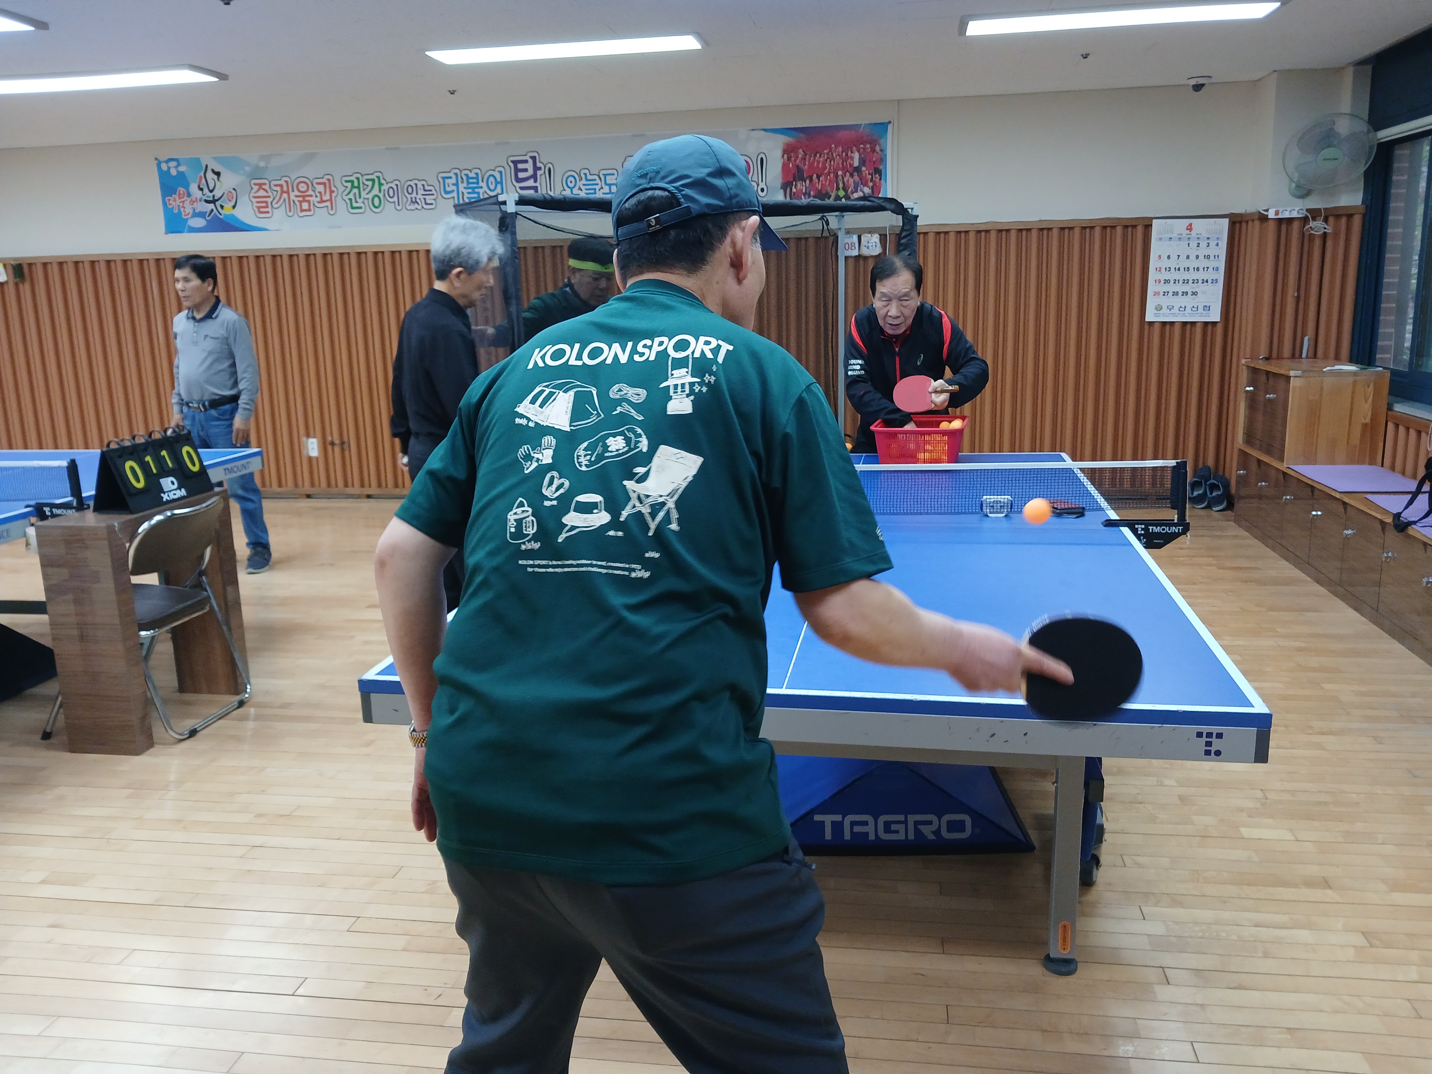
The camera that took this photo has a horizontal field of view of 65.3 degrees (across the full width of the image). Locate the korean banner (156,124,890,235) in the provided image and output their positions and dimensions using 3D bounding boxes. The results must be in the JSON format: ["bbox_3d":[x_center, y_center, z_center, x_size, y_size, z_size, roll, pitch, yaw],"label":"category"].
[{"bbox_3d":[-1.407,-2.376,7.470,5.060,0.515,0.020,0,13,9],"label":"korean banner"}]

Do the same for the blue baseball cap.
[{"bbox_3d":[-0.019,-0.429,1.393,0.180,0.148,0.270,-4,6,27],"label":"blue baseball cap"}]

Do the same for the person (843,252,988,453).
[{"bbox_3d":[0.787,-0.364,4.545,0.570,1.540,0.620,0,13,8],"label":"person"}]

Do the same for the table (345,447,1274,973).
[{"bbox_3d":[0.367,0.290,3.251,1.650,0.850,2.740,1,13,11],"label":"table"}]

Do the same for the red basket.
[{"bbox_3d":[0.779,-0.364,4.254,0.350,0.148,0.420,1,13,14],"label":"red basket"}]

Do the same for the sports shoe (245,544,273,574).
[{"bbox_3d":[-2.500,0.115,6.127,0.105,0.110,0.275,-4,13,-8],"label":"sports shoe"}]

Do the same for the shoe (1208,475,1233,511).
[{"bbox_3d":[3.135,-0.298,6.958,0.105,0.110,0.285,6,46,32],"label":"shoe"}]

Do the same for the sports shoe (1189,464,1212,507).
[{"bbox_3d":[3.073,-0.334,7.062,0.105,0.110,0.285,5,55,28],"label":"sports shoe"}]

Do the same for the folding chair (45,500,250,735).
[{"bbox_3d":[-2.002,0.261,3.902,0.490,0.755,0.470,0,13,8],"label":"folding chair"}]

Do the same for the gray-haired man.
[{"bbox_3d":[-0.799,-0.172,3.601,0.360,1.667,0.480,-6,13,-20],"label":"gray-haired man"}]

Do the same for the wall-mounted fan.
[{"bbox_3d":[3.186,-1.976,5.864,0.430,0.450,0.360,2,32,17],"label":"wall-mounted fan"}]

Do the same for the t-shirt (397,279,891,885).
[{"bbox_3d":[-0.069,0.046,1.498,0.600,0.730,0.380,0,1,8],"label":"t-shirt"}]

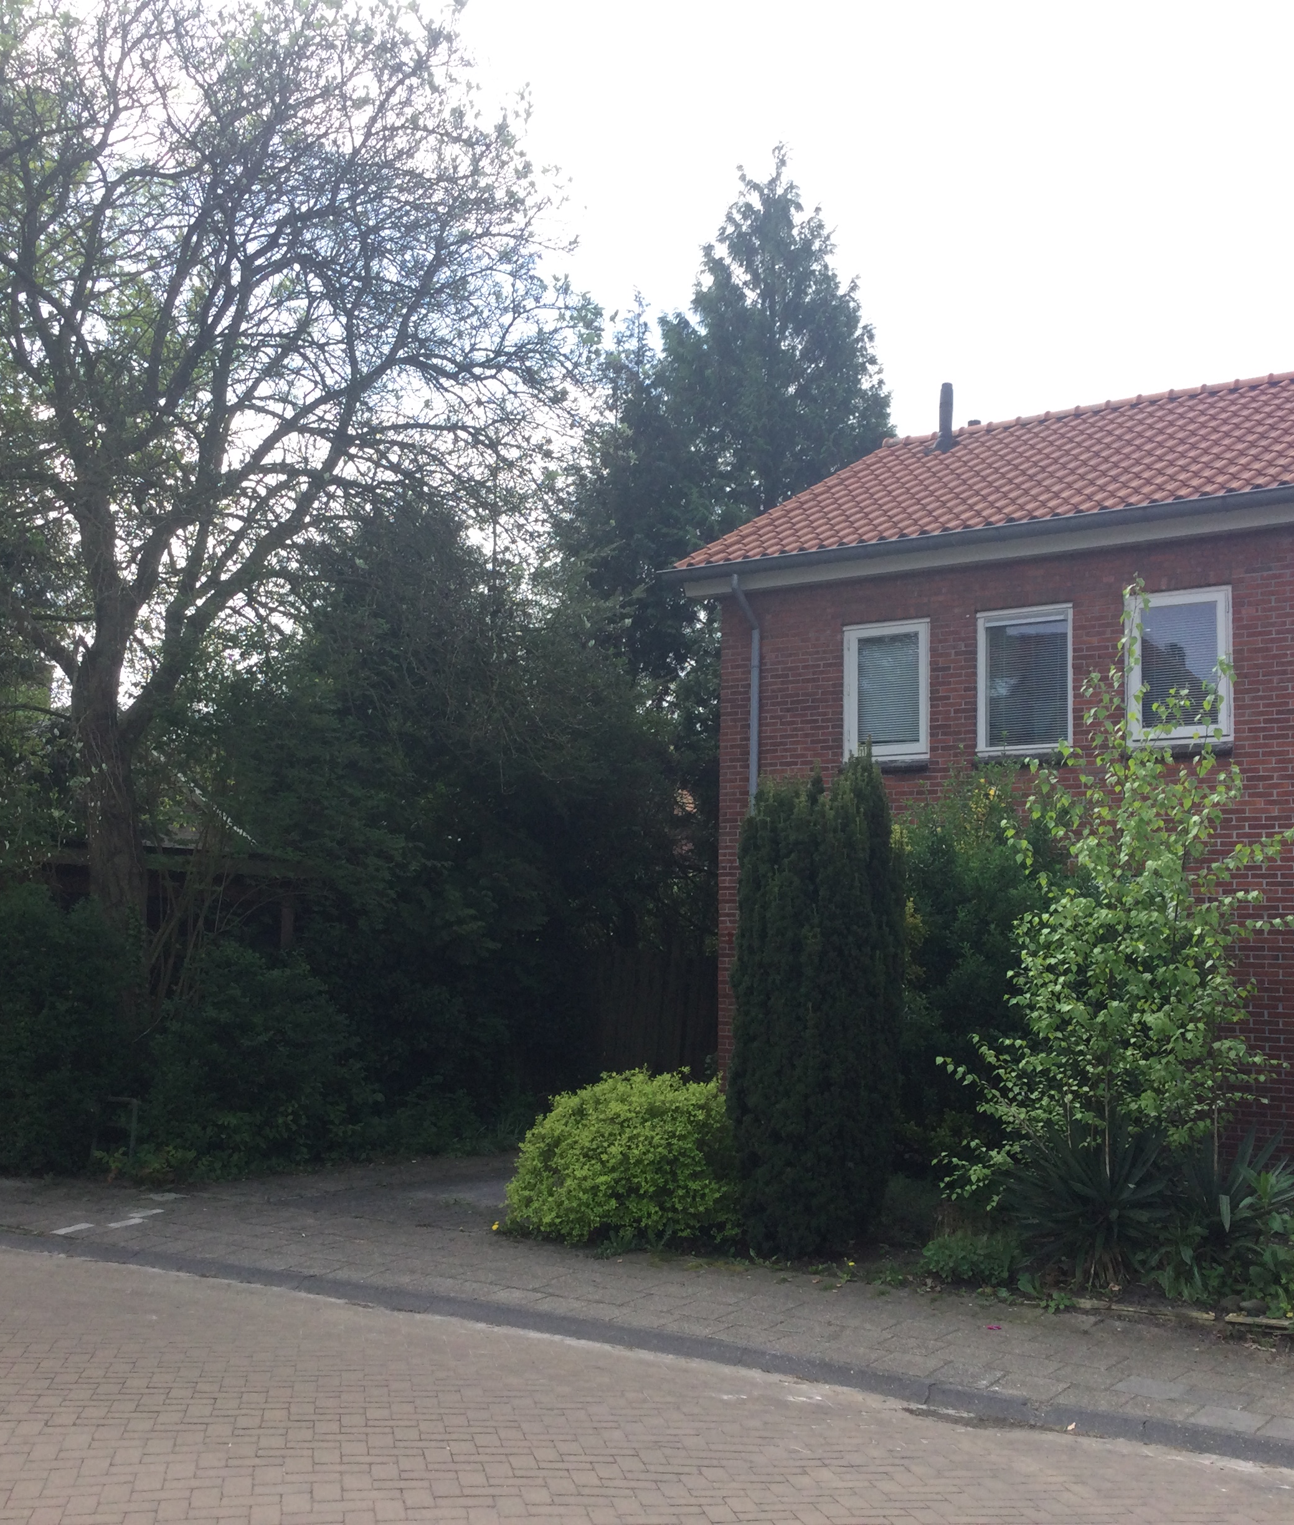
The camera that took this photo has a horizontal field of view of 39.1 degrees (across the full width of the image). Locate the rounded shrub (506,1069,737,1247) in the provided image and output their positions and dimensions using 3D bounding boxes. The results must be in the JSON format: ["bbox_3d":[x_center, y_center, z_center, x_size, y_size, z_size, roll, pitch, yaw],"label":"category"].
[{"bbox_3d":[-0.090,2.631,12.189,1.680,1.080,1.450,-3,-7,34],"label":"rounded shrub"}]

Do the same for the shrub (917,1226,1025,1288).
[{"bbox_3d":[1.915,2.904,10.726,0.600,0.300,0.500,-3,-7,34],"label":"shrub"}]

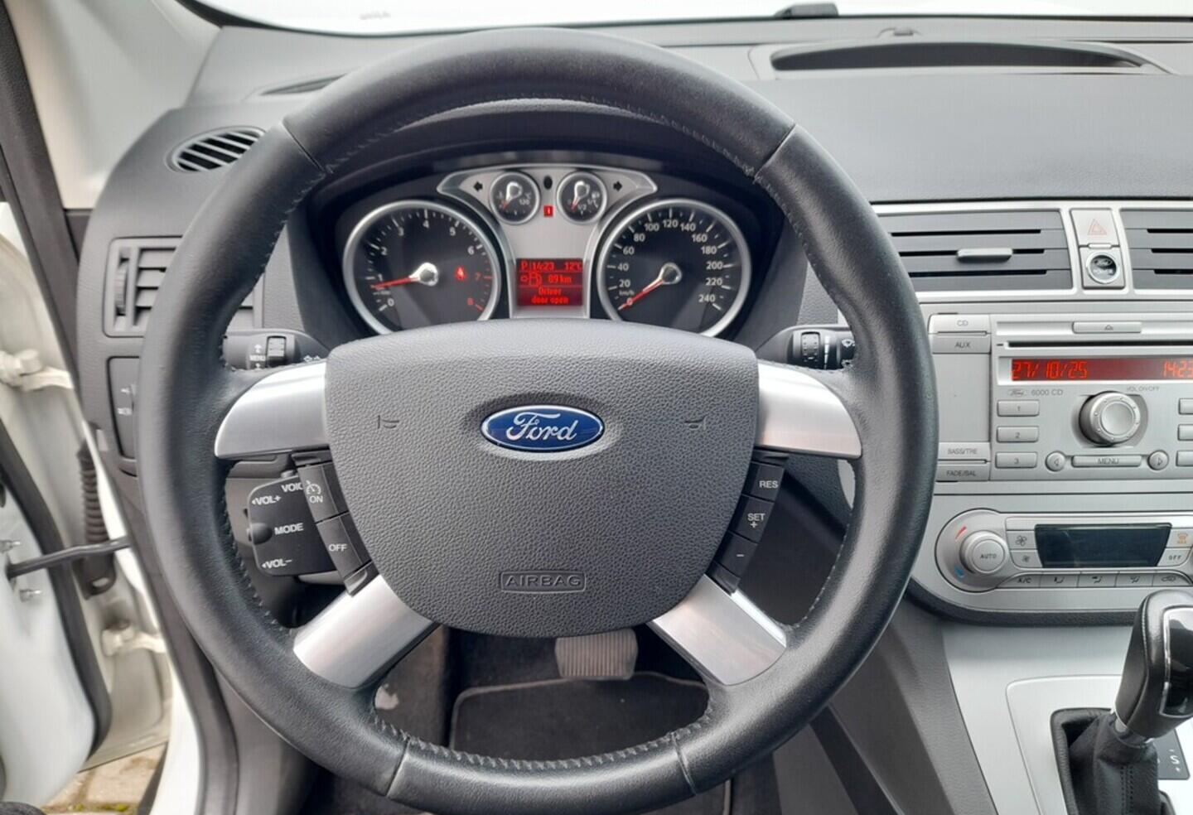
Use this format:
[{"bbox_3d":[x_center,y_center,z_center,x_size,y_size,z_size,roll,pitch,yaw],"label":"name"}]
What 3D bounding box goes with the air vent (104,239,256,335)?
[{"bbox_3d":[-0.297,-0.086,0.622,0.114,0.072,0.030,0,-7,-2],"label":"air vent"}]

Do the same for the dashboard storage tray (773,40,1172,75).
[{"bbox_3d":[0.352,-0.336,0.825,0.375,0.036,0.060,0,24,0],"label":"dashboard storage tray"}]

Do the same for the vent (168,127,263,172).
[{"bbox_3d":[-0.311,-0.212,0.705,0.084,0.020,0.056,-11,46,11],"label":"vent"}]

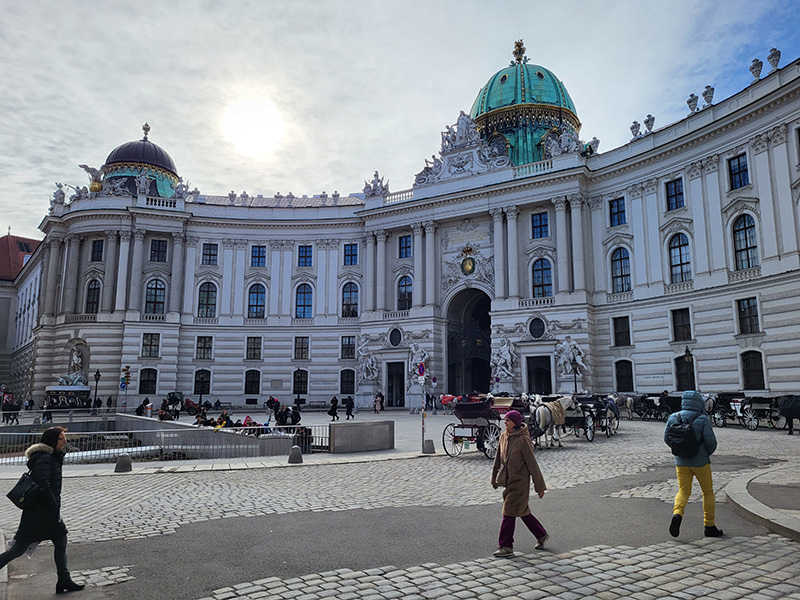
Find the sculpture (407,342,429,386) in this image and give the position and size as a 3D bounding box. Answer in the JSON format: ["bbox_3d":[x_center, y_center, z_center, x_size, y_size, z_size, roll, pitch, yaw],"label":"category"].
[{"bbox_3d":[1.752,6.458,60.164,1.900,4.300,1.500,-6,-11,32],"label":"sculpture"}]

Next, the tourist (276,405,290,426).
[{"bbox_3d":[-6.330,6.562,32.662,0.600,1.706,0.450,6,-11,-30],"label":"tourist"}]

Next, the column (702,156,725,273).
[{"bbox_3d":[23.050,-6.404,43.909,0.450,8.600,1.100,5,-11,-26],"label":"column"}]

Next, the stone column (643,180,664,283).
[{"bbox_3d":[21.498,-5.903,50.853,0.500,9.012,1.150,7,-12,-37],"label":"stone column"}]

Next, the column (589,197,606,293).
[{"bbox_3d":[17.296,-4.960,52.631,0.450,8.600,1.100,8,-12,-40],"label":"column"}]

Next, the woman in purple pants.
[{"bbox_3d":[1.438,2.177,7.240,0.620,1.663,0.520,3,-10,-19],"label":"woman in purple pants"}]

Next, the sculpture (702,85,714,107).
[{"bbox_3d":[24.232,-16.057,47.268,0.850,1.793,0.950,4,-10,-21],"label":"sculpture"}]

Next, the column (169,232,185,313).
[{"bbox_3d":[-25.168,-3.129,67.602,1.300,9.171,1.300,4,-10,-20],"label":"column"}]

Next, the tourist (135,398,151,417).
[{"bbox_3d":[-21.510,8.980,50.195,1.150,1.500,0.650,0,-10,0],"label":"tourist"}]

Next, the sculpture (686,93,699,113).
[{"bbox_3d":[23.753,-16.011,48.714,0.850,1.600,0.850,5,-10,-25],"label":"sculpture"}]

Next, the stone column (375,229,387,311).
[{"bbox_3d":[-2.125,-3.254,63.150,1.050,8.600,1.050,-6,-11,32],"label":"stone column"}]

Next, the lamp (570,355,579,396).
[{"bbox_3d":[13.575,6.486,46.269,0.620,4.310,0.620,0,-10,0],"label":"lamp"}]

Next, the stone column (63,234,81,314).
[{"bbox_3d":[-36.742,-2.958,67.169,1.300,9.142,1.300,-1,-10,10],"label":"stone column"}]

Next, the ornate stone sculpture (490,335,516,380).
[{"bbox_3d":[9.601,5.350,55.801,2.300,4.216,1.500,-6,-11,32],"label":"ornate stone sculpture"}]

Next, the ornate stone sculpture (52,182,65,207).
[{"bbox_3d":[-38.737,-11.985,68.261,1.250,2.600,1.200,-9,-13,44],"label":"ornate stone sculpture"}]

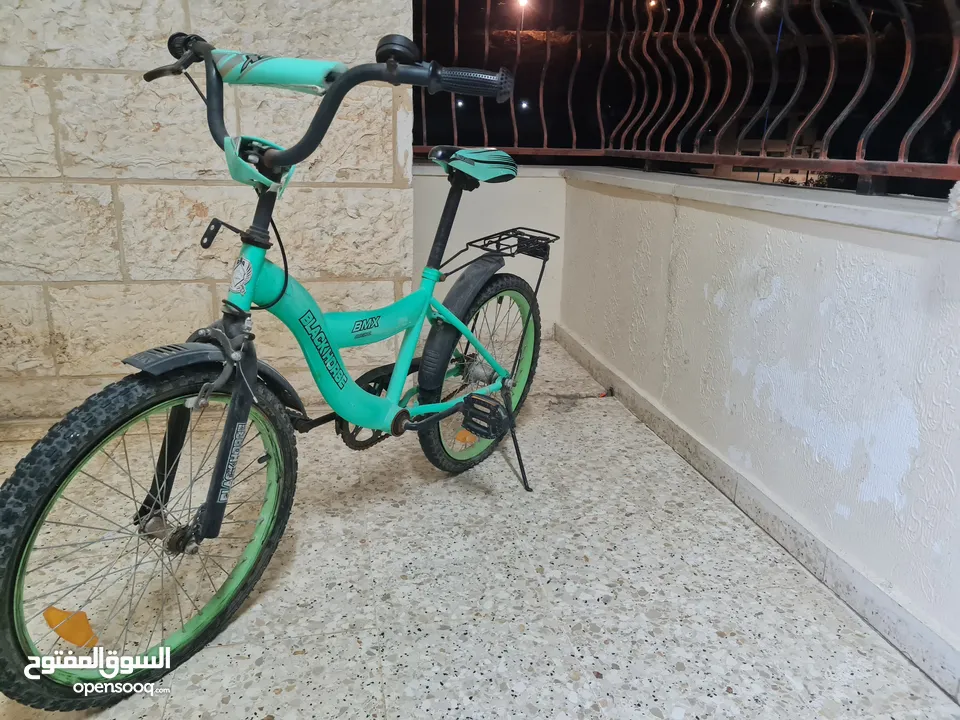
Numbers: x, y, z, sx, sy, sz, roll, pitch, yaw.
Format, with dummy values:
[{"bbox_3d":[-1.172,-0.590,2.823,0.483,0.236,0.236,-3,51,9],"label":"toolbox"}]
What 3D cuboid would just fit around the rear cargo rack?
[{"bbox_3d":[0.039,-0.242,1.620,0.115,0.080,0.430,19,23,26],"label":"rear cargo rack"}]

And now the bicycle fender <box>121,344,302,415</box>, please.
[{"bbox_3d":[-0.357,0.041,1.045,0.064,0.190,0.305,19,23,26],"label":"bicycle fender"}]

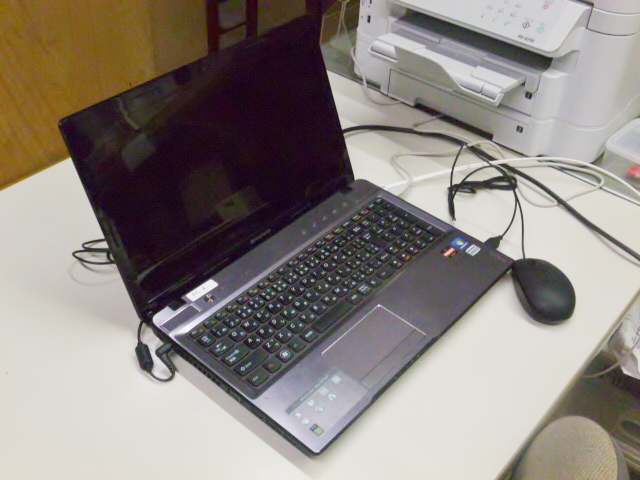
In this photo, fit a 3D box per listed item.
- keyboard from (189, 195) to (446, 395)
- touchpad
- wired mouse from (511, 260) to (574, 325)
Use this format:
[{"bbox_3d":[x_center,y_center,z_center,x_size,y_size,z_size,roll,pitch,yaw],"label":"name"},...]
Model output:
[{"bbox_3d":[0.008,0.048,0.863,0.110,0.010,0.347,32,48,27],"label":"keyboard"},{"bbox_3d":[0.061,0.116,0.794,0.068,0.005,0.101,32,48,27],"label":"touchpad"},{"bbox_3d":[0.274,0.054,0.880,0.062,0.036,0.102,-5,41,-9],"label":"wired mouse"}]

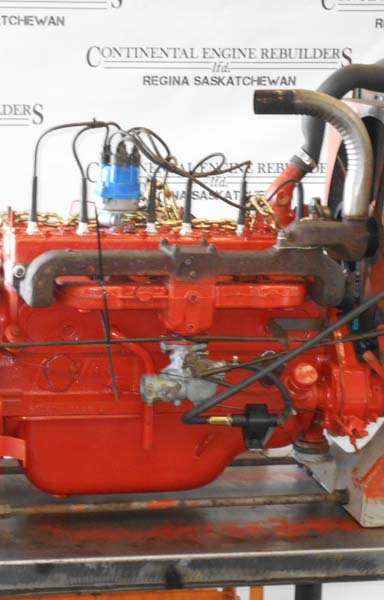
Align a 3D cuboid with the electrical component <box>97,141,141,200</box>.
[{"bbox_3d":[-0.140,-0.248,2.863,0.080,0.108,0.080,0,11,-11],"label":"electrical component"}]

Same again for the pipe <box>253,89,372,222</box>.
[{"bbox_3d":[0.221,-0.265,2.744,0.212,0.234,0.048,2,11,1],"label":"pipe"}]

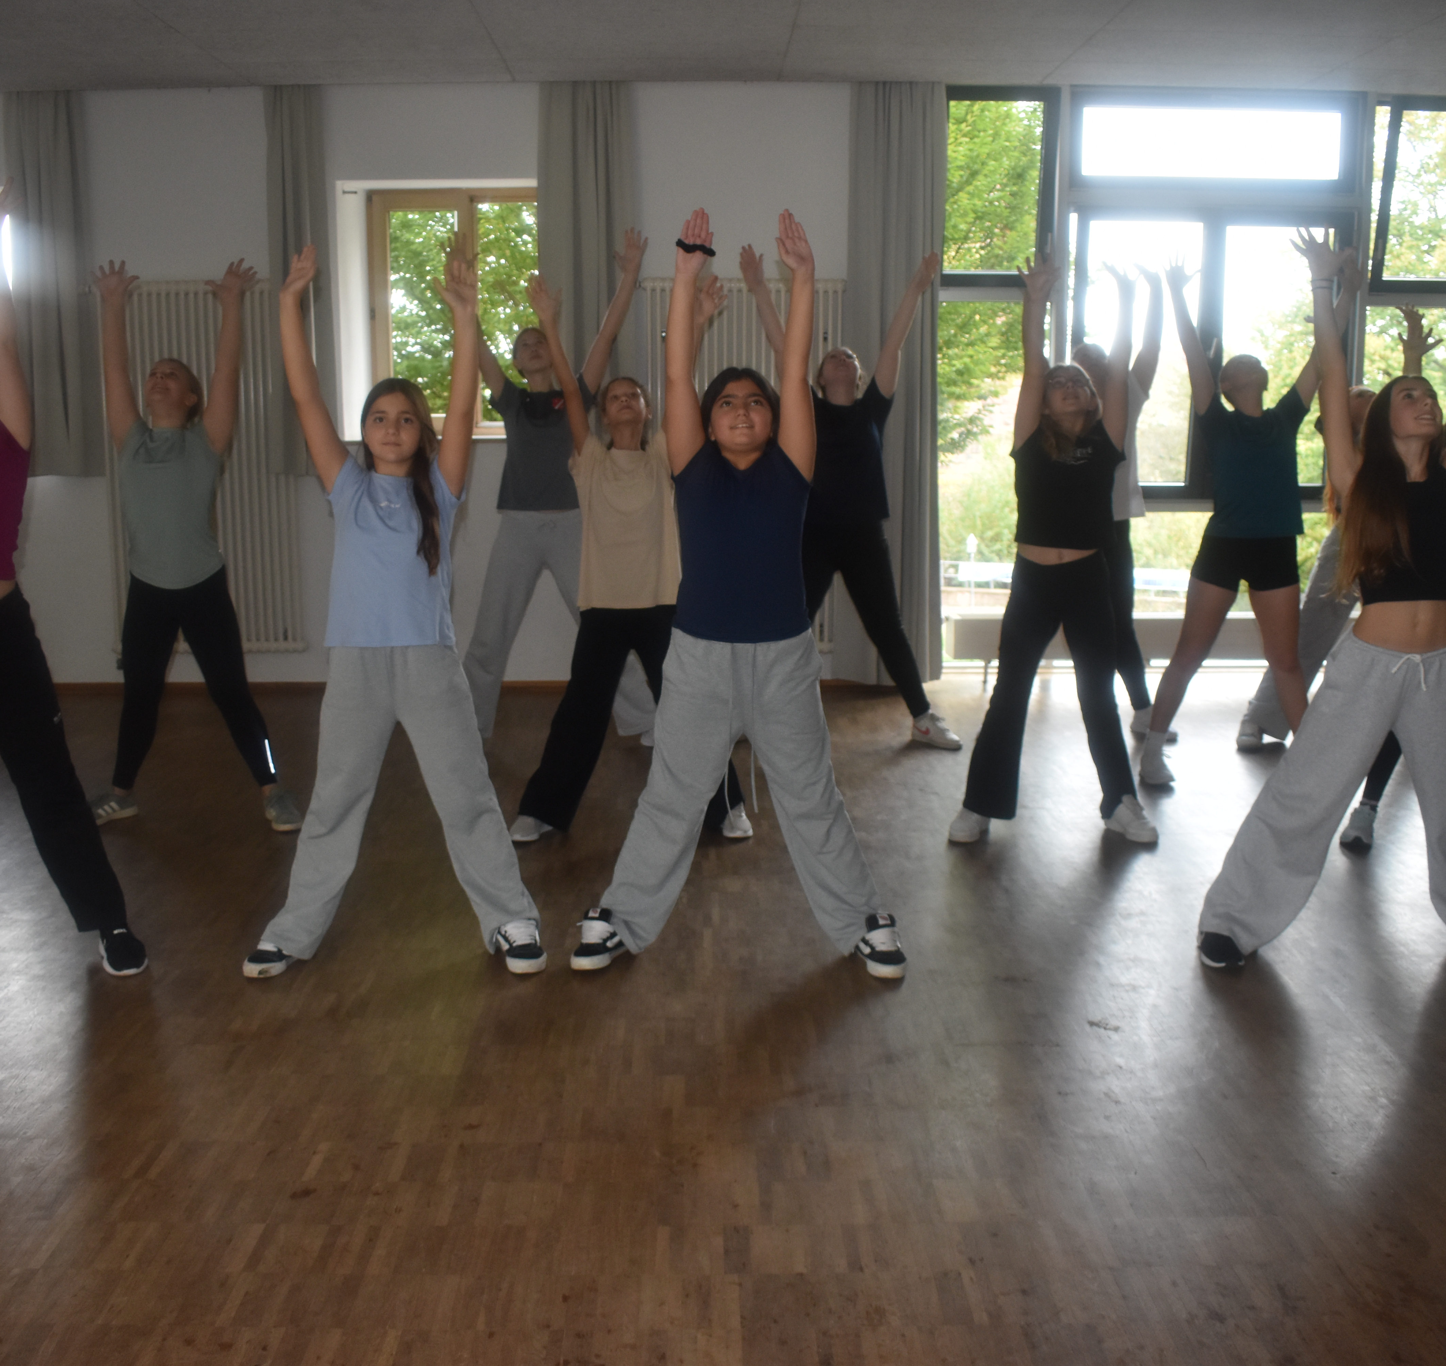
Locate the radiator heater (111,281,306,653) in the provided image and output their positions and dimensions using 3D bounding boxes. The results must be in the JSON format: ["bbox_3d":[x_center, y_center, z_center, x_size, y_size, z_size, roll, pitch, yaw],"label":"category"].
[{"bbox_3d":[-2.527,-1.026,7.425,0.970,1.790,0.100,0,10,-1],"label":"radiator heater"}]

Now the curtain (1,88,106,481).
[{"bbox_3d":[-3.150,-1.871,7.285,0.390,1.774,0.130,0,10,-1],"label":"curtain"}]

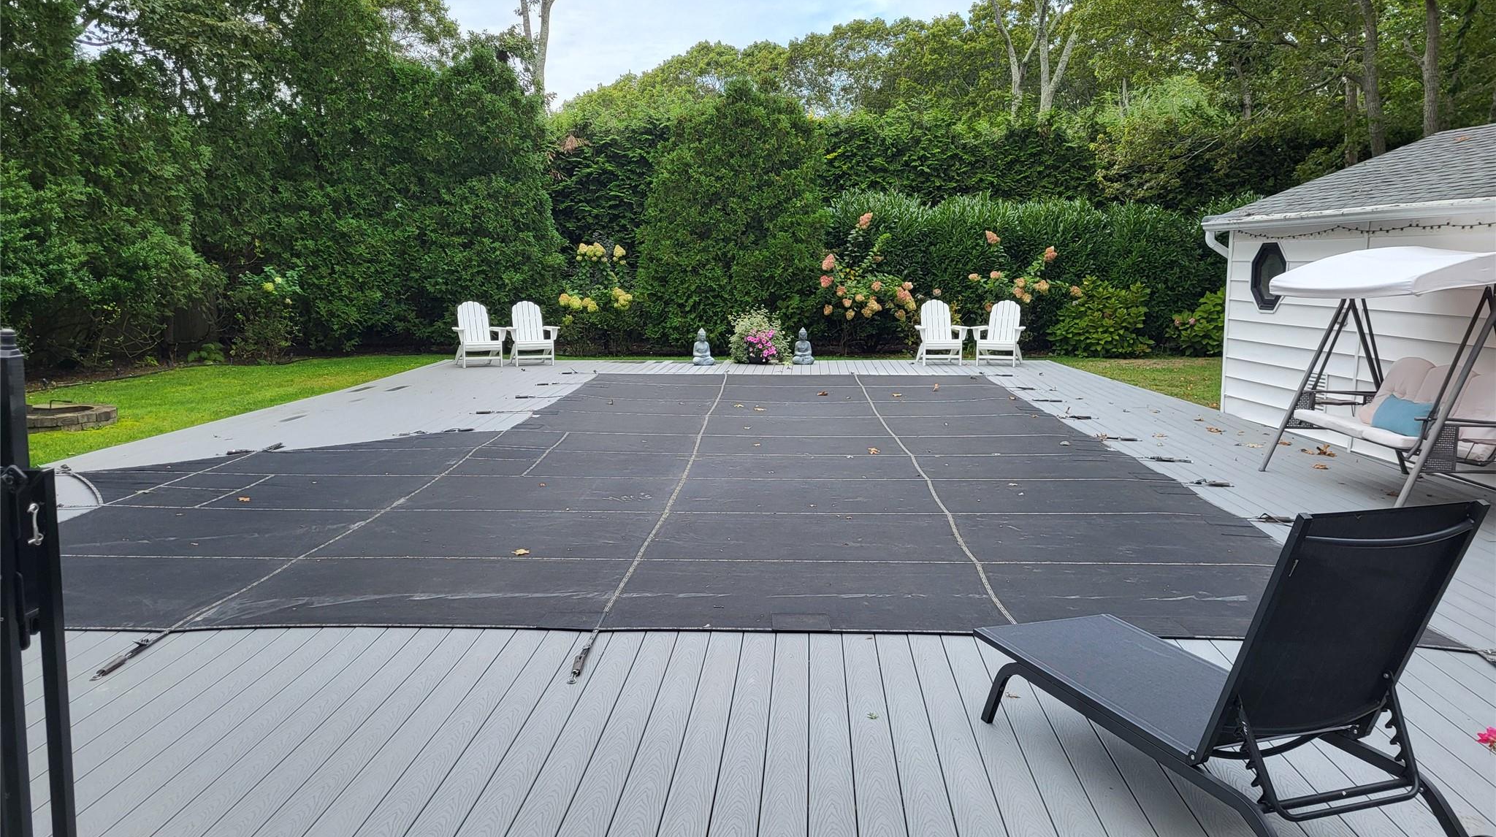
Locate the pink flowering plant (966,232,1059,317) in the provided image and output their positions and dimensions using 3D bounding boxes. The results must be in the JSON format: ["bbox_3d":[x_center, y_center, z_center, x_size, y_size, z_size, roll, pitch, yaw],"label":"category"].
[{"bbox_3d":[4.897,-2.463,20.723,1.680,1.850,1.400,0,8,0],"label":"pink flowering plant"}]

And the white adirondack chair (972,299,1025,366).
[{"bbox_3d":[3.928,-1.320,17.394,0.800,0.990,0.890,3,8,22],"label":"white adirondack chair"}]

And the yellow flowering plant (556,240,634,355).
[{"bbox_3d":[-2.804,-2.219,20.867,1.380,2.050,1.300,0,8,0],"label":"yellow flowering plant"}]

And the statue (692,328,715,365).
[{"bbox_3d":[-0.692,-1.132,17.581,0.340,0.580,0.260,-3,8,-18],"label":"statue"}]

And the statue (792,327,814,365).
[{"bbox_3d":[0.862,-1.153,17.716,0.340,0.580,0.260,0,8,-3],"label":"statue"}]

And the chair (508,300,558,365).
[{"bbox_3d":[-3.408,-1.342,17.635,0.800,0.990,0.890,-3,8,-20],"label":"chair"}]

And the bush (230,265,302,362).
[{"bbox_3d":[-8.228,-1.837,19.407,1.150,1.650,1.100,0,8,0],"label":"bush"}]

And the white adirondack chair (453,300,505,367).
[{"bbox_3d":[-4.197,-1.312,17.421,0.800,0.990,0.890,-4,9,-24],"label":"white adirondack chair"}]

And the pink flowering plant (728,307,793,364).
[{"bbox_3d":[0.193,-1.334,17.867,1.000,0.900,0.900,0,8,0],"label":"pink flowering plant"}]

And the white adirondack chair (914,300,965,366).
[{"bbox_3d":[2.999,-1.356,17.667,0.800,0.990,0.890,-1,8,-7],"label":"white adirondack chair"}]

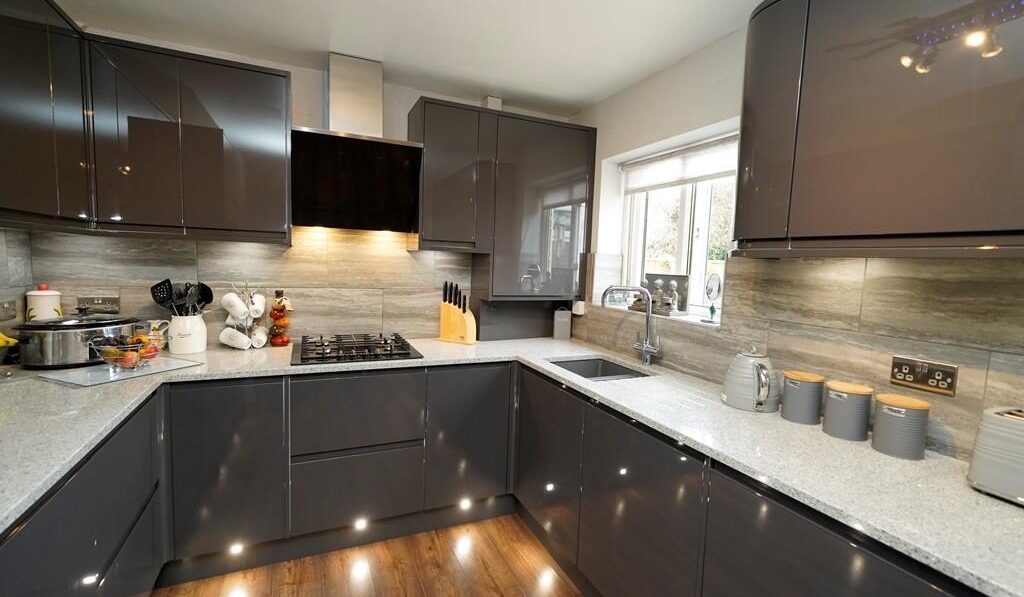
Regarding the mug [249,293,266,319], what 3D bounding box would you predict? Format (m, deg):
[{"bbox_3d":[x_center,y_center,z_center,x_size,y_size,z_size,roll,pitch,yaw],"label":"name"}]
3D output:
[{"bbox_3d":[-1.295,0.041,2.171,0.105,0.085,0.115,45,9,-41],"label":"mug"}]

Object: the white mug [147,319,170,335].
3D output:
[{"bbox_3d":[-1.697,0.179,2.051,0.086,0.143,0.085,0,5,-24],"label":"white mug"}]

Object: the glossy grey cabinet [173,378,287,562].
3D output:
[{"bbox_3d":[-1.271,0.668,2.030,0.407,0.721,0.560,0,5,-24],"label":"glossy grey cabinet"}]

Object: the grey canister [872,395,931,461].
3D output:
[{"bbox_3d":[1.065,0.349,1.171,0.108,0.146,0.108,0,5,-24],"label":"grey canister"}]

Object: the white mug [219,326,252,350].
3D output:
[{"bbox_3d":[-1.357,0.195,2.102,0.108,0.105,0.082,22,-10,3],"label":"white mug"}]

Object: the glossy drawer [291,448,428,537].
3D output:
[{"bbox_3d":[-0.803,0.855,2.220,0.585,0.351,0.500,0,5,-24],"label":"glossy drawer"}]

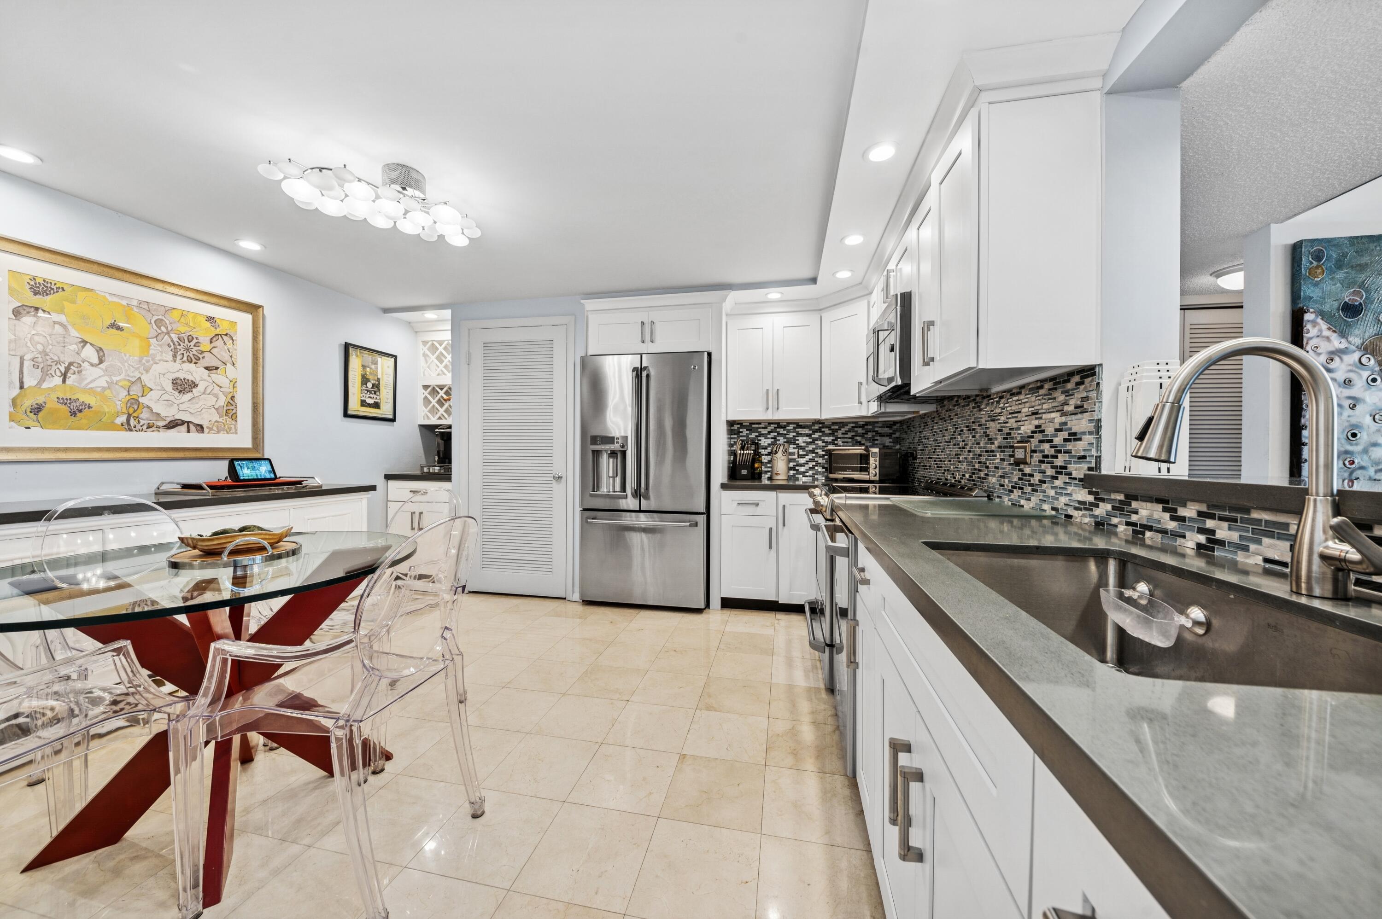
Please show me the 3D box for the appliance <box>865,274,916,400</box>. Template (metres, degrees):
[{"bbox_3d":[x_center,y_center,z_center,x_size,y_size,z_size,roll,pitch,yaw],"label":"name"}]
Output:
[{"bbox_3d":[1.156,-0.535,2.358,0.400,0.420,0.765,0,1,12],"label":"appliance"}]

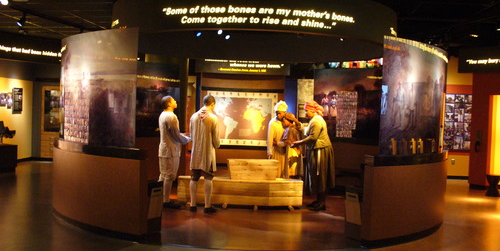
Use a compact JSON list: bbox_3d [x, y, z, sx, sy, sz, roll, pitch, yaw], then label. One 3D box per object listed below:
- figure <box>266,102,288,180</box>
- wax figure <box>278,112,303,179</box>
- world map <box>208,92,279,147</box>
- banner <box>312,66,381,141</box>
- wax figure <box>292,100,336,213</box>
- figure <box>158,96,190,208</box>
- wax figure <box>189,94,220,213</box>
[{"bbox_3d":[0.531,0.437,9.137,0.470,1.717,0.400,1,2,-38],"label":"figure"},{"bbox_3d":[0.691,0.549,9.000,0.380,1.513,0.440,0,2,-41],"label":"wax figure"},{"bbox_3d":[-0.187,-0.162,14.296,1.912,1.449,0.050,2,2,0],"label":"world map"},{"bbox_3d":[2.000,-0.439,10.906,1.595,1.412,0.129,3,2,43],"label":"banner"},{"bbox_3d":[1.028,0.468,8.577,0.670,1.721,0.520,2,2,13],"label":"wax figure"},{"bbox_3d":[-1.153,0.405,8.297,0.530,1.721,0.500,2,2,-5],"label":"figure"},{"bbox_3d":[-0.671,0.416,8.097,0.490,1.742,0.420,2,2,9],"label":"wax figure"}]

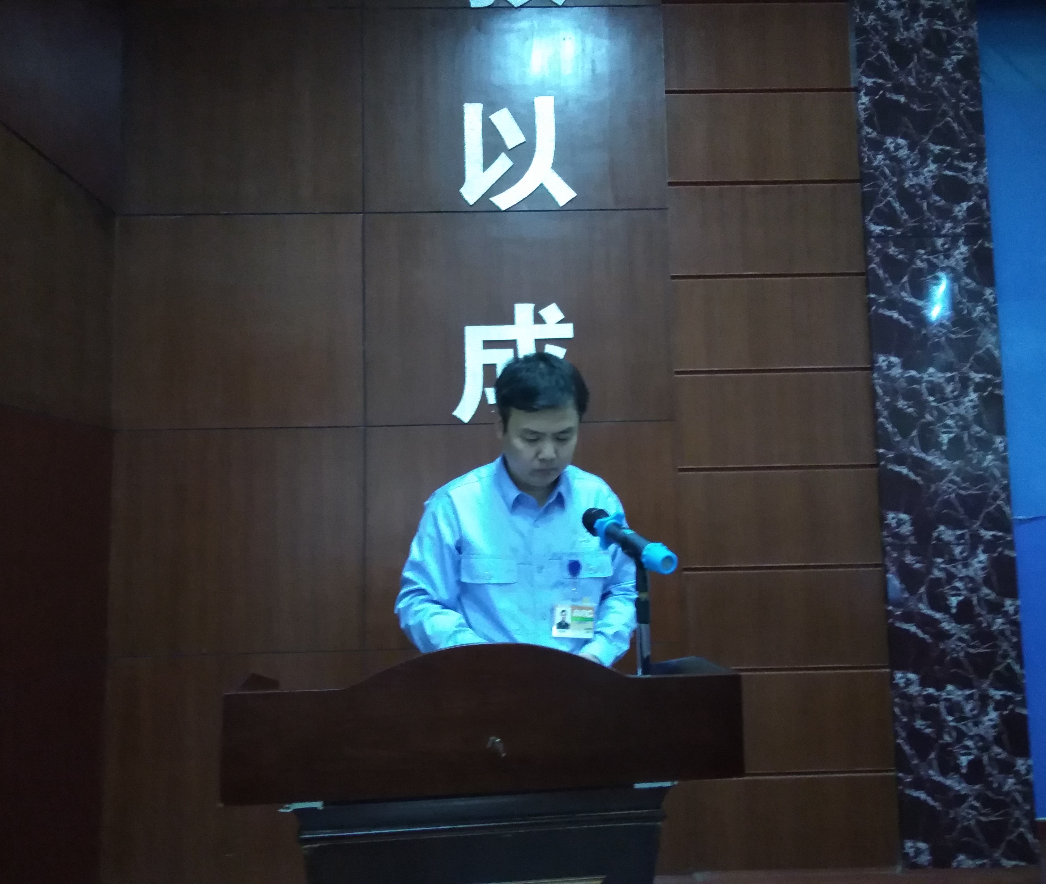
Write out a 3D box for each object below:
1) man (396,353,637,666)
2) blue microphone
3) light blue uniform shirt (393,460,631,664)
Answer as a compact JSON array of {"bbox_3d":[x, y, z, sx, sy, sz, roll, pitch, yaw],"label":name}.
[{"bbox_3d":[-0.033,0.655,1.814,0.500,1.680,0.440,0,-6,-13],"label":"man"},{"bbox_3d":[0.169,0.160,1.585,0.070,0.070,0.240,3,13,-33],"label":"blue microphone"},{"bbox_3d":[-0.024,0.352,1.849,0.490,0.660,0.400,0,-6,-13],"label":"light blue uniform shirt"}]

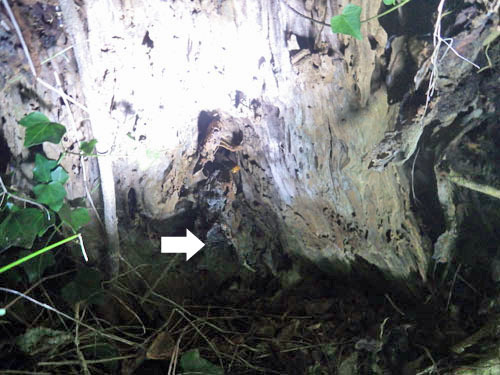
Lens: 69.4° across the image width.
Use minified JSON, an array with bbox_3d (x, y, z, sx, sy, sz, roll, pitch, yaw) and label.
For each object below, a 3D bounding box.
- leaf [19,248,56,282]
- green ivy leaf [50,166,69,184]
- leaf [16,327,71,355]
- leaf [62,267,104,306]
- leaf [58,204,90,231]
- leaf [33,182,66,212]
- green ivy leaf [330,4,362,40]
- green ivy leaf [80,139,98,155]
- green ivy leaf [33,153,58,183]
[{"bbox_3d":[-0.313,0.115,0.530,0.047,0.047,0.014,0,-20,-12],"label":"leaf"},{"bbox_3d":[-0.286,-0.018,0.540,0.025,0.028,0.010,0,-14,-12],"label":"green ivy leaf"},{"bbox_3d":[-0.280,0.208,0.490,0.068,0.018,0.042,0,45,-8],"label":"leaf"},{"bbox_3d":[-0.246,0.144,0.530,0.061,0.052,0.016,0,-21,-9],"label":"leaf"},{"bbox_3d":[-0.262,0.045,0.540,0.045,0.039,0.013,0,-18,-12],"label":"leaf"},{"bbox_3d":[-0.294,0.015,0.530,0.046,0.045,0.013,0,-14,-12],"label":"leaf"},{"bbox_3d":[0.144,-0.247,0.540,0.040,0.053,0.015,-12,-6,2],"label":"green ivy leaf"},{"bbox_3d":[-0.244,-0.062,0.550,0.024,0.025,0.010,0,-15,-9],"label":"green ivy leaf"},{"bbox_3d":[-0.305,-0.029,0.540,0.037,0.048,0.012,0,-12,-12],"label":"green ivy leaf"}]

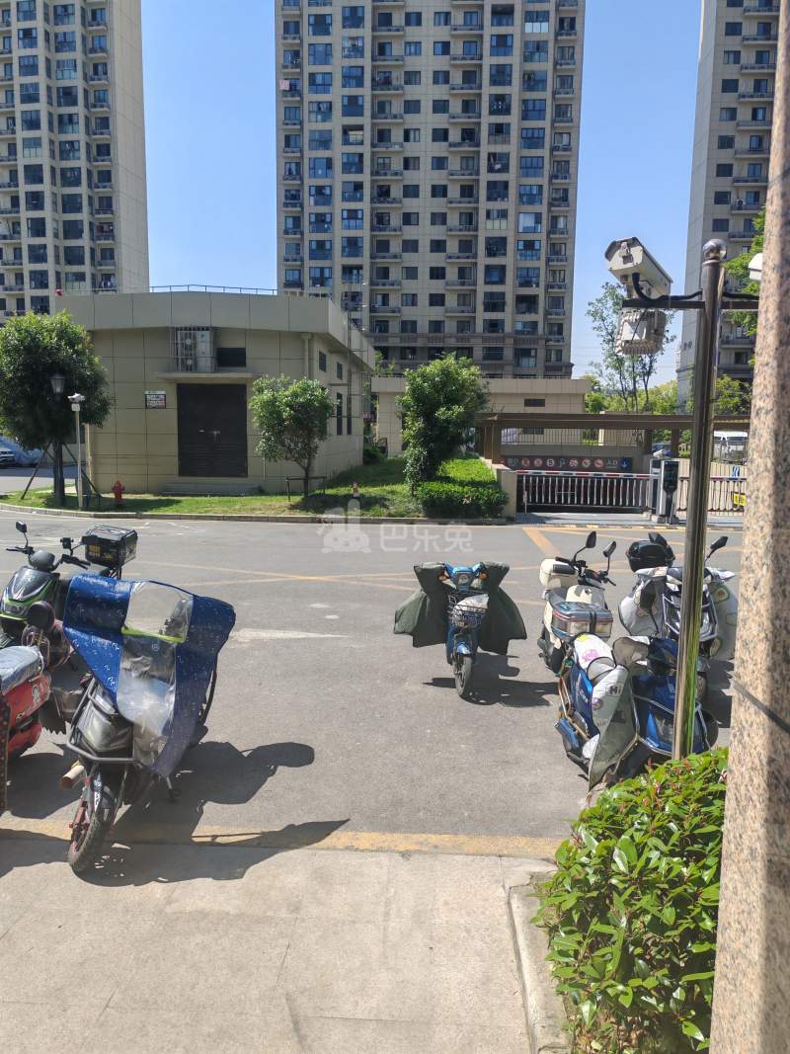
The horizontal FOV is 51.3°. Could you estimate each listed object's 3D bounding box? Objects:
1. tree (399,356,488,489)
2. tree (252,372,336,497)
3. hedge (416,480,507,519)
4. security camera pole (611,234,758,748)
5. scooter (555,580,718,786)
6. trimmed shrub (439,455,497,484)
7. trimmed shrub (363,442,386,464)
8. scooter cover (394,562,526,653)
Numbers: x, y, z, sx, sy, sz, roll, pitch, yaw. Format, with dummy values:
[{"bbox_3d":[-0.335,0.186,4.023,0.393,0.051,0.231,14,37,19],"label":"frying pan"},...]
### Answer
[{"bbox_3d":[1.410,-2.856,23.700,2.500,3.800,2.400,1,6,4],"label":"tree"},{"bbox_3d":[-3.014,-2.618,24.000,2.350,3.440,2.300,1,6,4],"label":"tree"},{"bbox_3d":[1.566,-0.655,19.600,2.100,0.730,1.600,1,6,4],"label":"hedge"},{"bbox_3d":[1.439,0.117,4.027,1.050,3.000,0.420,2,8,12],"label":"security camera pole"},{"bbox_3d":[1.448,0.948,5.083,0.780,1.280,1.650,-1,8,-16],"label":"scooter"},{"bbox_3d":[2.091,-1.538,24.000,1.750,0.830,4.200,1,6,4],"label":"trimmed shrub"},{"bbox_3d":[-0.890,-3.301,36.380,1.100,0.950,1.100,1,7,0],"label":"trimmed shrub"},{"bbox_3d":[0.508,0.610,6.500,1.020,0.650,0.420,1,6,0],"label":"scooter cover"}]

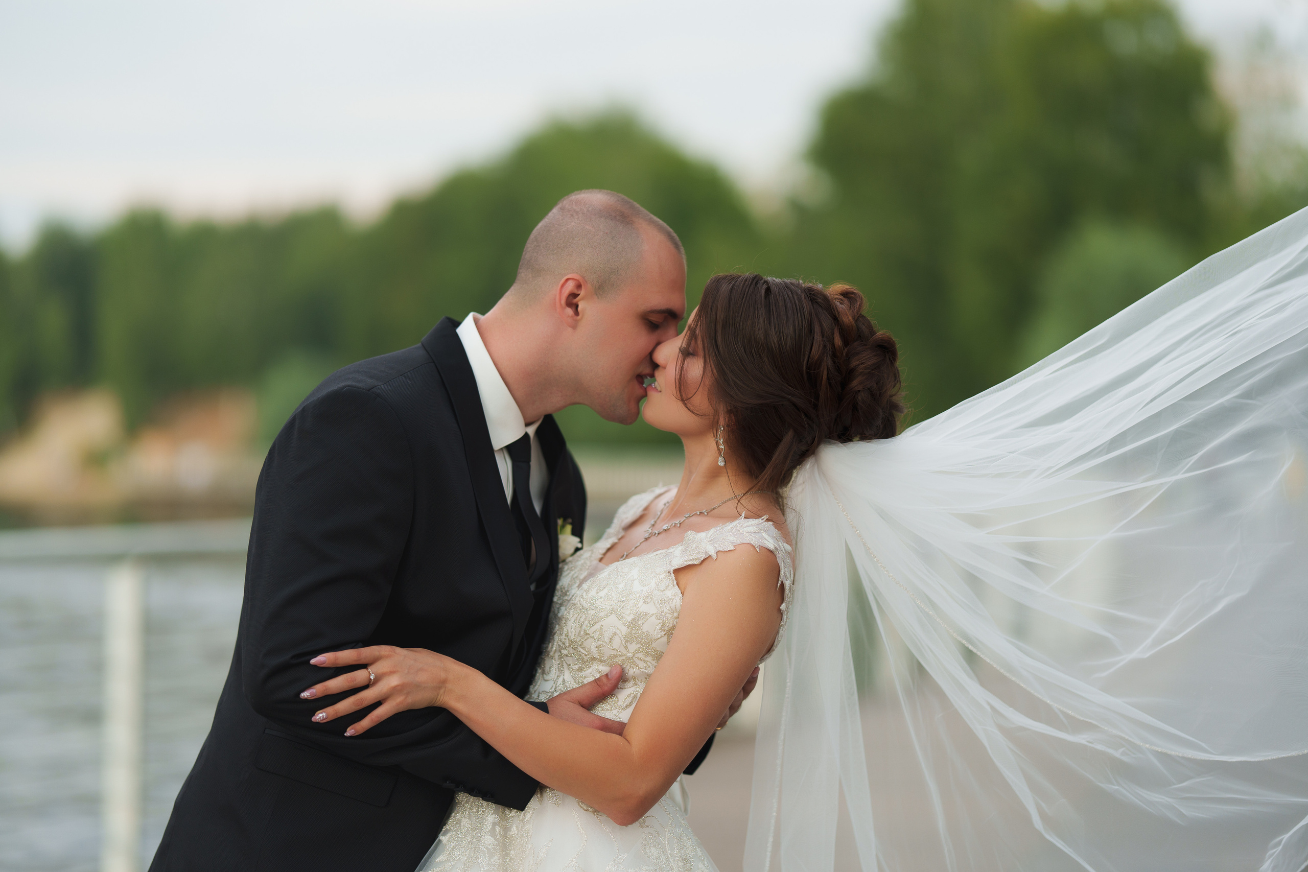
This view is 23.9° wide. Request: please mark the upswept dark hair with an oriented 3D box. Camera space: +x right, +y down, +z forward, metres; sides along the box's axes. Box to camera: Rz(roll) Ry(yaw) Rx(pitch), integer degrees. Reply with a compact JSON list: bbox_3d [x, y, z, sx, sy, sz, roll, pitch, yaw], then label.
[{"bbox_3d":[0.152,-0.059,3.400,0.245,0.235,0.200,18,4,12],"label":"upswept dark hair"}]

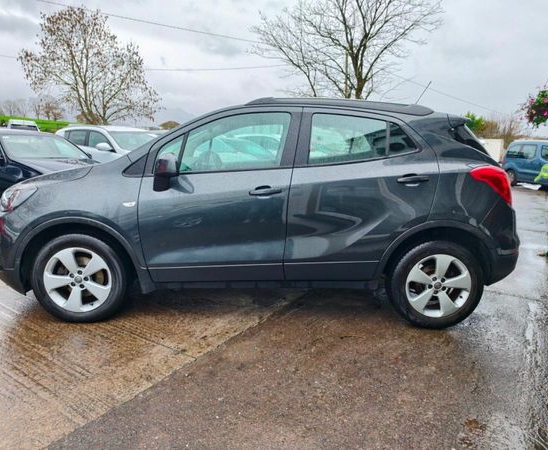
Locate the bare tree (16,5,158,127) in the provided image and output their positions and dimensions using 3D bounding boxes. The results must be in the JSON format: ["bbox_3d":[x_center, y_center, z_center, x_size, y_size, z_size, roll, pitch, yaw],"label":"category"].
[{"bbox_3d":[-11.106,-9.360,24.000,8.500,7.700,7.500,1,10,0],"label":"bare tree"}]

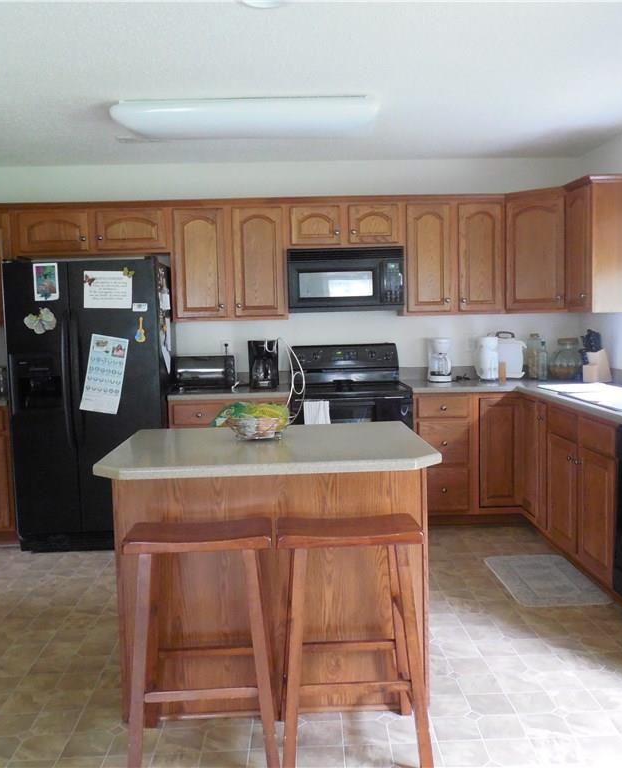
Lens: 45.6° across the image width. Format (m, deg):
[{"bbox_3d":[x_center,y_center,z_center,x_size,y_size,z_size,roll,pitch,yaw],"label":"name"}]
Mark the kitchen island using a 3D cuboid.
[{"bbox_3d":[-0.153,0.677,2.971,1.210,0.898,0.865,-2,5,-2],"label":"kitchen island"}]

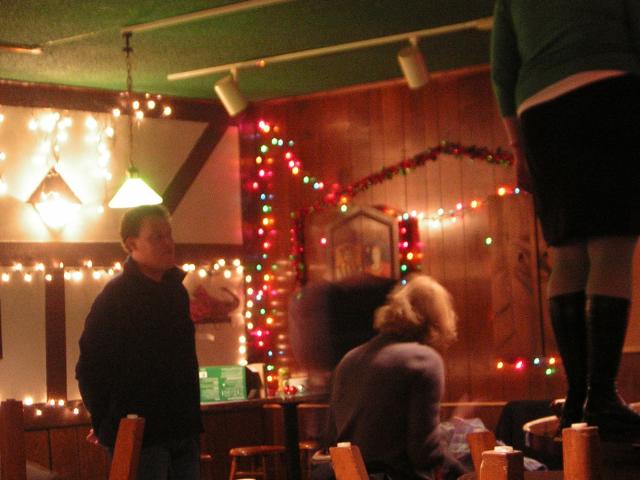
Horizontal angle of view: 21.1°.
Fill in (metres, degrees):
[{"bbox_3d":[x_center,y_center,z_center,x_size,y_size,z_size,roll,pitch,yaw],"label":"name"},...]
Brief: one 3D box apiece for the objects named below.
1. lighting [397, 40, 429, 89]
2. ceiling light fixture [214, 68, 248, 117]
[{"bbox_3d":[0.439,-0.839,8.150,0.105,0.230,0.150,-4,-3,35],"label":"lighting"},{"bbox_3d":[-0.453,-0.755,8.800,0.108,0.230,0.155,-4,-3,35],"label":"ceiling light fixture"}]

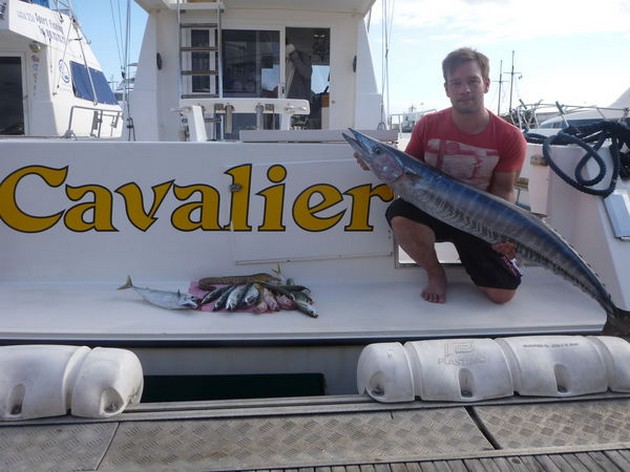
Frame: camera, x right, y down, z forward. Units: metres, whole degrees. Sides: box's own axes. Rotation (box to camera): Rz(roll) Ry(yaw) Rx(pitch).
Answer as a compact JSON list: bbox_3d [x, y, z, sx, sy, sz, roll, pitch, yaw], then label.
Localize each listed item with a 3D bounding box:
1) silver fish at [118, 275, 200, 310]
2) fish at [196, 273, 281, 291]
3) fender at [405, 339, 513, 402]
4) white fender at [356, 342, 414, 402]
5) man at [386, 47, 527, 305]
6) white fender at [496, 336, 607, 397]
[{"bbox_3d":[-0.684,0.246,2.208,0.360,0.100,0.070,11,-20,19],"label":"silver fish"},{"bbox_3d":[-0.358,0.209,2.418,0.385,0.085,0.110,-1,14,-8],"label":"fish"},{"bbox_3d":[0.505,0.464,1.825,0.345,0.190,0.190,0,14,-4],"label":"fender"},{"bbox_3d":[0.240,0.466,1.806,0.195,0.190,0.190,0,14,-4],"label":"white fender"},{"bbox_3d":[0.630,-0.267,2.363,0.620,1.070,0.580,3,14,11],"label":"man"},{"bbox_3d":[0.849,0.461,1.849,0.345,0.190,0.190,0,14,-4],"label":"white fender"}]

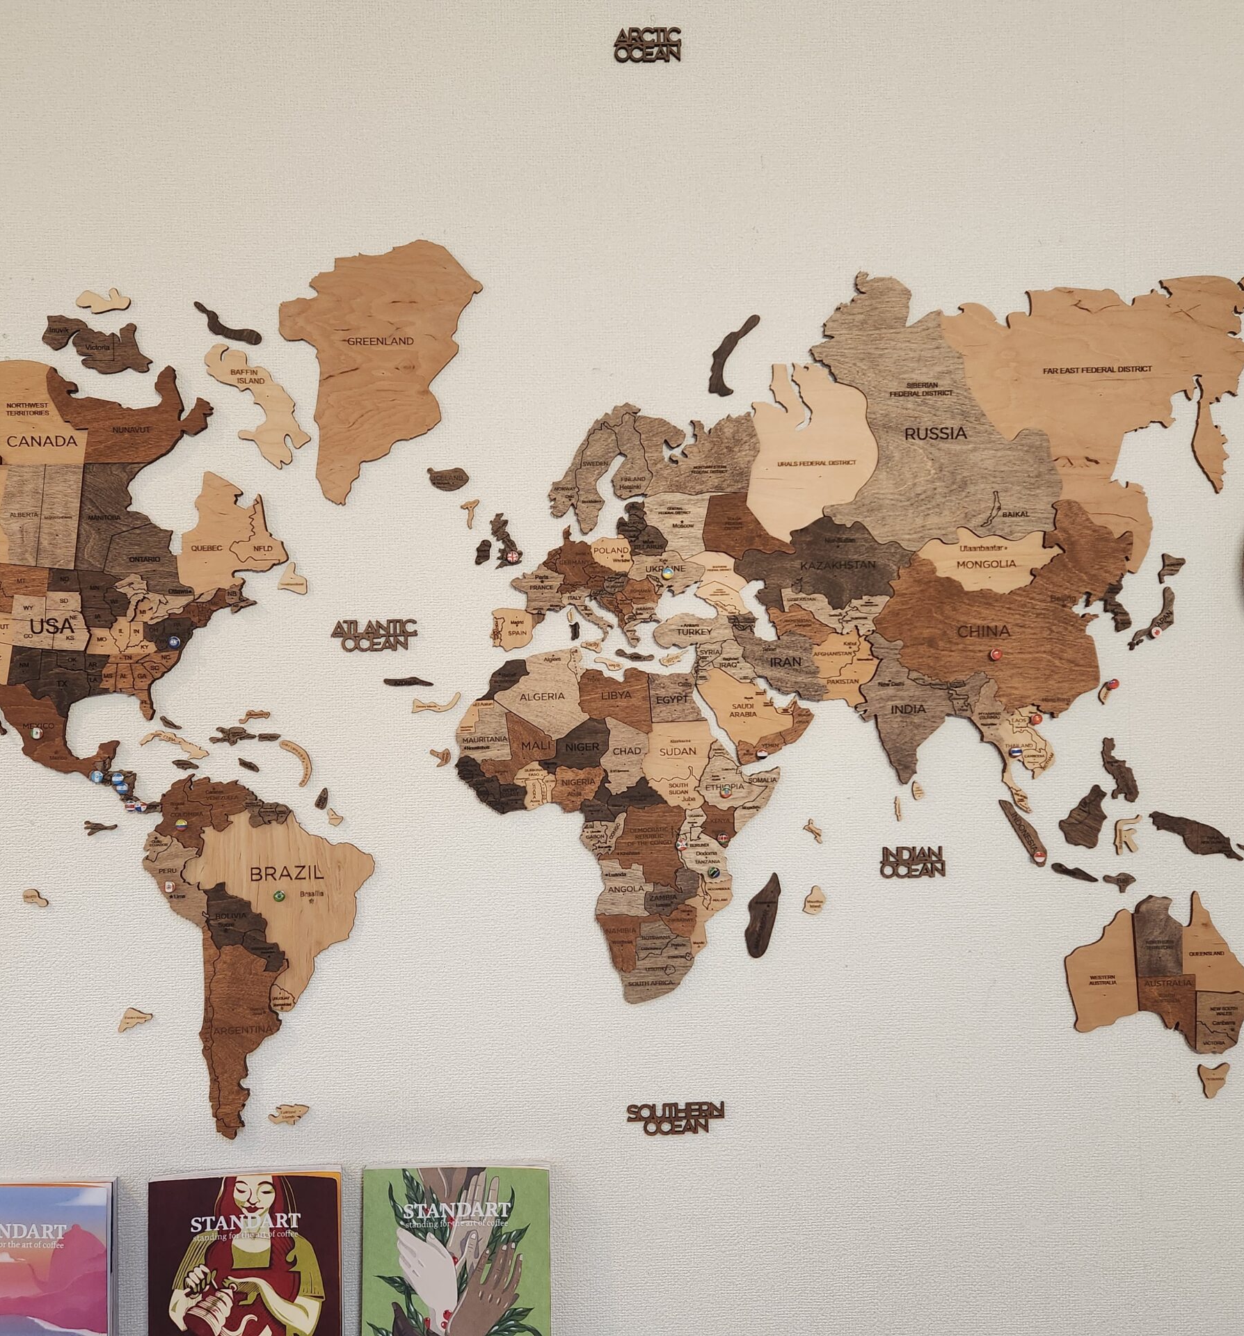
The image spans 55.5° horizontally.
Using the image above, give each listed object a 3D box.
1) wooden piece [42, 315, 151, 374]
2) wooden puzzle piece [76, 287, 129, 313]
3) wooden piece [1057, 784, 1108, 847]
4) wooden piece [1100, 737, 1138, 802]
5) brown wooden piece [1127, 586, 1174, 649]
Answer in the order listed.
[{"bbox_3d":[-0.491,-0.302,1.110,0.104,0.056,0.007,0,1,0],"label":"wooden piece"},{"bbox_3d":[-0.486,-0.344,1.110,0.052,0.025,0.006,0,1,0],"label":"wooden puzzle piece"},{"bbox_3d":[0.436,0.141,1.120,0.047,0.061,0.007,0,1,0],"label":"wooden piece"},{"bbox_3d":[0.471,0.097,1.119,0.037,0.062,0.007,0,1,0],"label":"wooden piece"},{"bbox_3d":[0.506,-0.047,1.134,0.046,0.061,0.007,-1,1,-2],"label":"brown wooden piece"}]

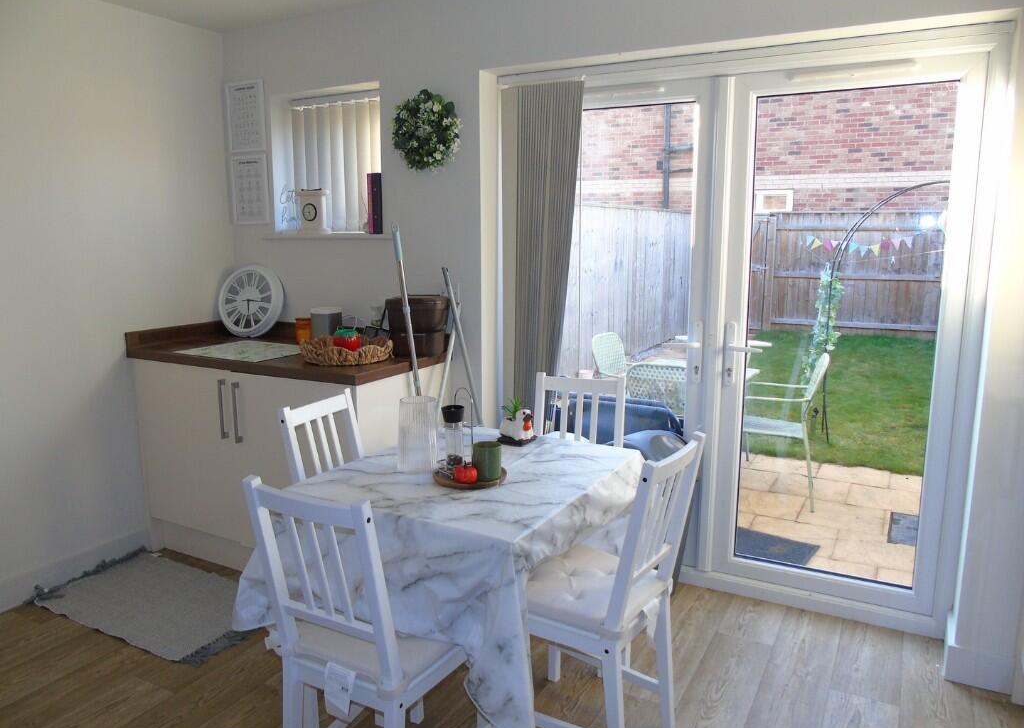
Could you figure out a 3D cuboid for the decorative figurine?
[{"bbox_3d":[0.016,0.175,2.349,0.105,0.138,0.110,-8,13,-39],"label":"decorative figurine"}]

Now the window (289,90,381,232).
[{"bbox_3d":[-0.754,-0.899,3.342,0.605,0.607,0.070,5,11,28],"label":"window"}]

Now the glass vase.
[{"bbox_3d":[-0.265,0.195,2.074,0.108,0.193,0.108,0,10,0],"label":"glass vase"}]

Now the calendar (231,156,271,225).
[{"bbox_3d":[-1.223,-0.810,3.445,0.229,0.321,0.018,5,11,28],"label":"calendar"}]

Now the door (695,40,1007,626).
[{"bbox_3d":[1.141,-0.071,2.627,0.869,1.936,0.070,5,11,28],"label":"door"}]

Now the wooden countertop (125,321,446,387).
[{"bbox_3d":[-0.940,-0.073,3.059,1.265,0.104,0.594,5,11,28],"label":"wooden countertop"}]

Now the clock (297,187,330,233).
[{"bbox_3d":[-0.922,-0.712,3.463,0.151,0.208,0.060,4,10,23],"label":"clock"}]

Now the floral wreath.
[{"bbox_3d":[-0.349,-0.957,3.027,0.322,0.311,0.090,5,11,27],"label":"floral wreath"}]

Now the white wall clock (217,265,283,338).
[{"bbox_3d":[-1.208,-0.287,3.438,0.325,0.325,0.060,3,-2,17],"label":"white wall clock"}]

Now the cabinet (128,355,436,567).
[{"bbox_3d":[-0.958,0.413,3.263,1.226,0.876,0.628,5,11,27],"label":"cabinet"}]

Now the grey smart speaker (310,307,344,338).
[{"bbox_3d":[-0.804,-0.155,3.194,0.120,0.161,0.120,5,11,28],"label":"grey smart speaker"}]

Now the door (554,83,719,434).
[{"bbox_3d":[0.380,-0.139,3.043,0.844,1.899,0.070,5,11,27],"label":"door"}]

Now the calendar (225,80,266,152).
[{"bbox_3d":[-1.226,-1.136,3.393,0.239,0.316,0.018,5,11,28],"label":"calendar"}]

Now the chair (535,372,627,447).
[{"bbox_3d":[0.184,0.516,2.593,0.412,0.894,0.492,3,10,18],"label":"chair"}]

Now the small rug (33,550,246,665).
[{"bbox_3d":[-1.341,0.914,2.873,0.965,0.016,0.523,6,11,30],"label":"small rug"}]

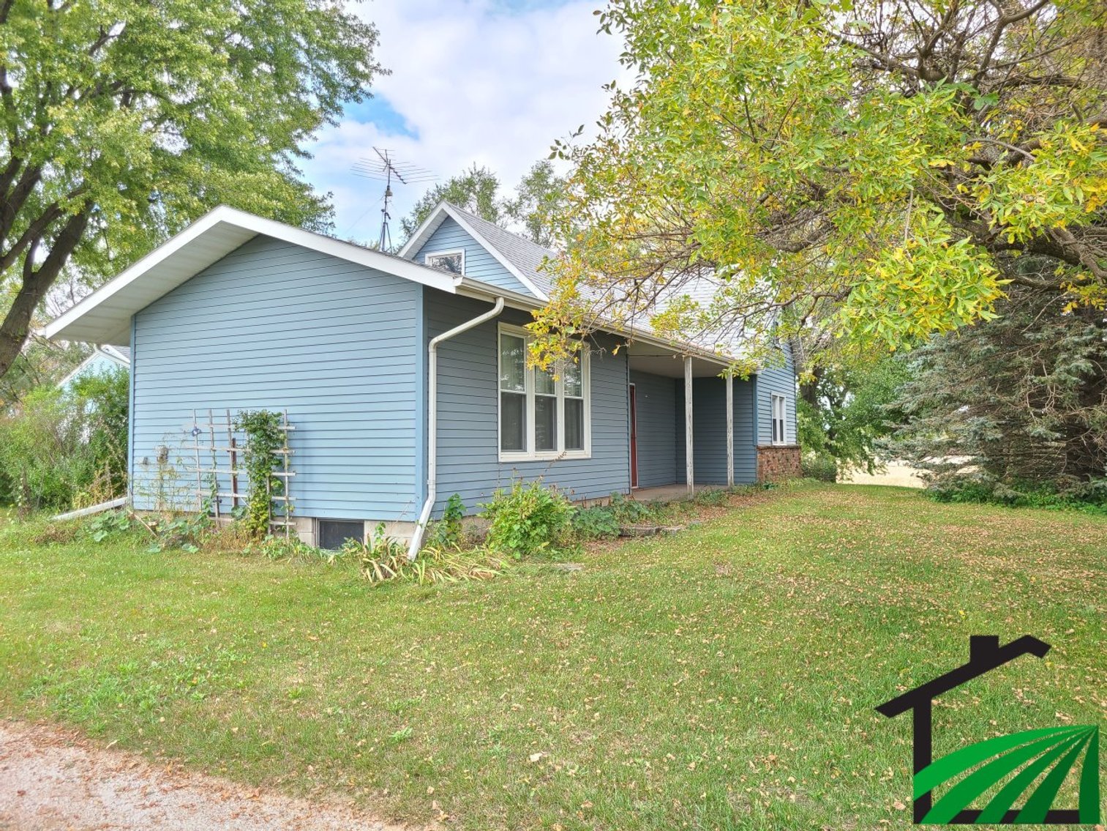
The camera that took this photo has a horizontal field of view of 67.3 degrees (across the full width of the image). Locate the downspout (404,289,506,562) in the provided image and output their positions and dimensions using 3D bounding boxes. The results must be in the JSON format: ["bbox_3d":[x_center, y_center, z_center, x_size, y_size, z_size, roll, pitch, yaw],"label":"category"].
[{"bbox_3d":[-1.042,0.133,8.844,0.947,2.765,0.503,-1,-2,28],"label":"downspout"}]

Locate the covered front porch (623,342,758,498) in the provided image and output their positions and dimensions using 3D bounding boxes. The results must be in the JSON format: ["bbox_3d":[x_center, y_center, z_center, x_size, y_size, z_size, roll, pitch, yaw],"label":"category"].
[{"bbox_3d":[2.445,0.280,16.544,1.802,2.472,5.070,-1,-2,28],"label":"covered front porch"}]

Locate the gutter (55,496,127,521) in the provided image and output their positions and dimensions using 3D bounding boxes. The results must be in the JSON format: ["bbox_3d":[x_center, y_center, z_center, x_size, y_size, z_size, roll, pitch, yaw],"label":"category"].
[{"bbox_3d":[-6.662,1.373,11.971,1.893,0.090,0.090,-13,-8,27],"label":"gutter"}]

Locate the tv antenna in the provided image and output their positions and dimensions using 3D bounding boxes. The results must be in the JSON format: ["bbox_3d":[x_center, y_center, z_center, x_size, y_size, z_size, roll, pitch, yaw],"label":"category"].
[{"bbox_3d":[-3.857,-5.133,20.100,2.250,2.450,2.500,-1,-2,7],"label":"tv antenna"}]

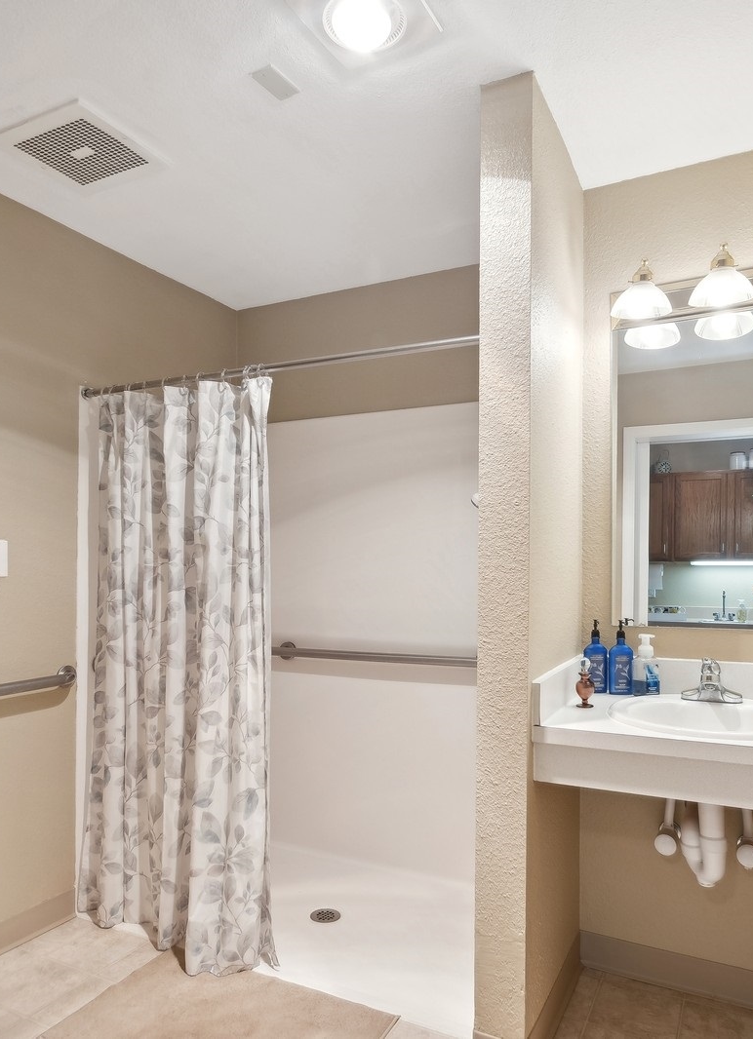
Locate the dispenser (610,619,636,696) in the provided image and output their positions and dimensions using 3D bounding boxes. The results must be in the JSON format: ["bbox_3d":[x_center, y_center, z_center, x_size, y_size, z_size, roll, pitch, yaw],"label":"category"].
[{"bbox_3d":[0.726,0.409,1.919,0.065,0.212,0.045,0,-1,16],"label":"dispenser"}]

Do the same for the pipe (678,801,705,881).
[{"bbox_3d":[0.838,0.849,1.722,0.062,0.200,0.085,0,-1,26],"label":"pipe"}]

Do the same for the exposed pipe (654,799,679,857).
[{"bbox_3d":[0.835,0.888,1.868,0.065,0.155,0.105,0,-1,26],"label":"exposed pipe"}]

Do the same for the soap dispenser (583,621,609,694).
[{"bbox_3d":[0.660,0.415,1.957,0.065,0.212,0.045,0,-1,12],"label":"soap dispenser"}]

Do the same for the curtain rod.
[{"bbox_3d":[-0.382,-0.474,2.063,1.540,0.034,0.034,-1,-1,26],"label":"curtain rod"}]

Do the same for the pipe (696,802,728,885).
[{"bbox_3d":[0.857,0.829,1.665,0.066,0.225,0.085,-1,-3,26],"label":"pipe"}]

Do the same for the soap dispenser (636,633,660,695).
[{"bbox_3d":[0.793,0.422,1.900,0.056,0.178,0.050,2,-3,-30],"label":"soap dispenser"}]

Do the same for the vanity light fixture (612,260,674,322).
[{"bbox_3d":[0.766,-0.666,1.865,0.165,0.158,0.165,0,-1,26],"label":"vanity light fixture"}]

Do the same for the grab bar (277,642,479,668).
[{"bbox_3d":[-0.018,0.588,2.808,1.000,0.078,0.080,-3,-2,26],"label":"grab bar"}]

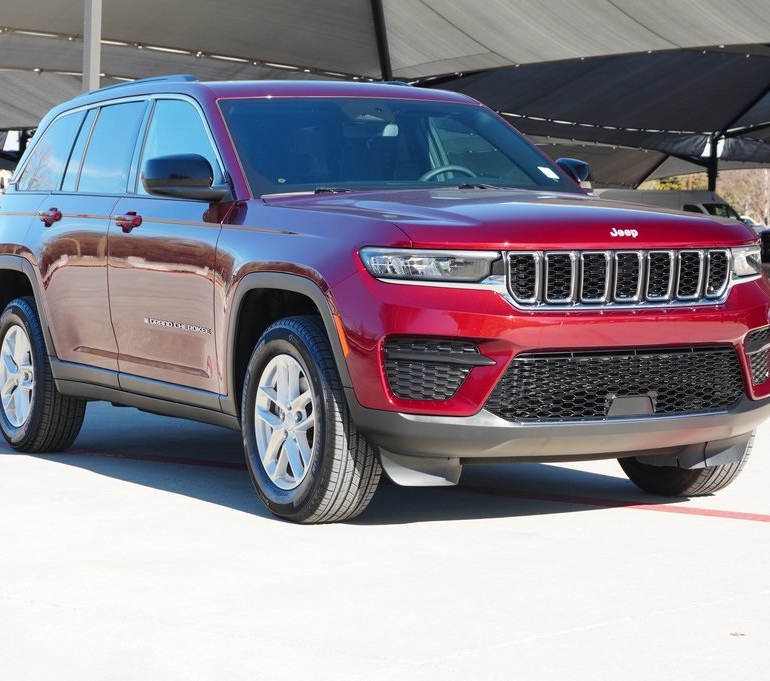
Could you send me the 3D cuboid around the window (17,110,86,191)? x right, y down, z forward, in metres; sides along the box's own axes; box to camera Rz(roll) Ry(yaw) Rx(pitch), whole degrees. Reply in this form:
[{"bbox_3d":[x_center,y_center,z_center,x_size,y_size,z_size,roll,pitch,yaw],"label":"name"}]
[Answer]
[{"bbox_3d":[-1.642,-0.922,10.221,0.040,0.412,0.719,20,-7,-27],"label":"window"}]

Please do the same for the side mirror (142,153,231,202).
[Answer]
[{"bbox_3d":[-0.806,-0.658,8.419,0.270,0.200,0.250,-2,3,-29],"label":"side mirror"}]

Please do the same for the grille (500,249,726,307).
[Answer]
[{"bbox_3d":[0.844,-0.223,7.437,0.980,0.220,0.110,-2,3,-29],"label":"grille"}]

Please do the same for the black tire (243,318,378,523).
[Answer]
[{"bbox_3d":[-0.276,0.293,7.634,0.265,0.765,0.765,-2,3,-29],"label":"black tire"}]

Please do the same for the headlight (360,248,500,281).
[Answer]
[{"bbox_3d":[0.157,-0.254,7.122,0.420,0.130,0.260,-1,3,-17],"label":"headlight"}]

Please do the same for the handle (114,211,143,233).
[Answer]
[{"bbox_3d":[-1.084,-0.506,8.808,0.055,0.080,0.230,-2,3,-29],"label":"handle"}]

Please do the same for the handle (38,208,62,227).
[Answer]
[{"bbox_3d":[-1.582,-0.580,9.783,0.055,0.080,0.240,-2,3,-29],"label":"handle"}]

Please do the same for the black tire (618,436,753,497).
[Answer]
[{"bbox_3d":[1.187,0.249,8.442,0.265,0.765,0.765,-2,3,-29],"label":"black tire"}]

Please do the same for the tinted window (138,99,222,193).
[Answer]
[{"bbox_3d":[-0.837,-0.821,8.644,0.080,0.430,0.960,14,-5,-29],"label":"tinted window"}]

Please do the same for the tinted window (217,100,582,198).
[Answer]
[{"bbox_3d":[0.055,-0.805,8.818,1.620,0.121,0.914,-2,34,-29],"label":"tinted window"}]

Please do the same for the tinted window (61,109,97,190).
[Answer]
[{"bbox_3d":[-1.425,-0.896,9.806,0.034,0.428,0.288,20,-7,-28],"label":"tinted window"}]

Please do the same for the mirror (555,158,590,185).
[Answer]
[{"bbox_3d":[0.848,-0.726,9.261,0.220,0.160,0.200,-2,3,-29],"label":"mirror"}]

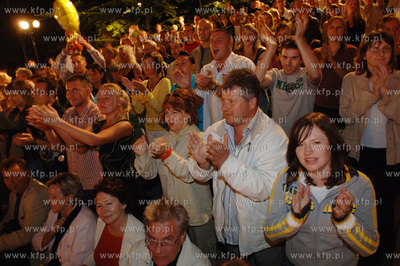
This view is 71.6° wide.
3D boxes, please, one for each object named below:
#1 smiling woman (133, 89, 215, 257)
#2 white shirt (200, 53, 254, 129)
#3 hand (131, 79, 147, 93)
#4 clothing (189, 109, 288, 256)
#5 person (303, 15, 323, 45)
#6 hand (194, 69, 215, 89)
[{"bbox_3d":[-0.170,0.500,1.710,0.440,1.580,0.480,-12,15,-43],"label":"smiling woman"},{"bbox_3d":[0.235,-0.330,2.400,0.490,0.720,0.340,7,14,37],"label":"white shirt"},{"bbox_3d":[-0.565,-0.437,2.550,0.120,0.140,0.100,-10,13,-35],"label":"hand"},{"bbox_3d":[0.180,0.280,1.440,0.560,0.830,0.440,8,15,41],"label":"clothing"},{"bbox_3d":[1.850,-1.280,4.600,0.500,1.680,0.330,2,12,21],"label":"person"},{"bbox_3d":[0.034,-0.394,2.080,0.130,0.140,0.110,-10,13,-35],"label":"hand"}]

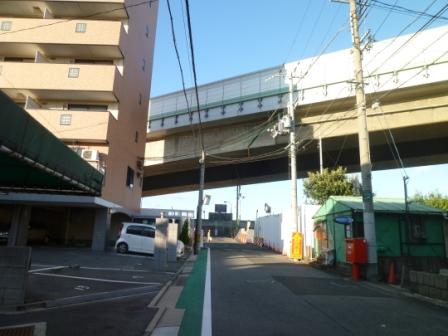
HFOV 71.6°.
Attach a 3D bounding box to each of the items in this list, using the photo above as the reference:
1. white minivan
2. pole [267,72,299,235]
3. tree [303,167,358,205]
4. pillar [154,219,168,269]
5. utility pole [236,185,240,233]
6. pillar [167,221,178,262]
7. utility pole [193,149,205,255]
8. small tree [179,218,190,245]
[{"bbox_3d":[-3.850,3.840,16.450,3.450,1.620,1.500,-2,-13,17],"label":"white minivan"},{"bbox_3d":[3.946,-0.554,20.078,1.900,12.379,0.900,2,-12,0],"label":"pole"},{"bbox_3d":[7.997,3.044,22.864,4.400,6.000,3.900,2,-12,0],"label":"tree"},{"bbox_3d":[-2.140,2.653,10.793,0.360,1.765,0.360,2,-12,0],"label":"pillar"},{"bbox_3d":[2.695,7.380,58.167,0.420,11.005,0.420,2,-12,0],"label":"utility pole"},{"bbox_3d":[-2.249,3.307,13.797,0.360,1.706,0.360,2,-12,0],"label":"pillar"},{"bbox_3d":[-1.608,2.069,19.902,0.360,6.752,0.330,2,-12,0],"label":"utility pole"},{"bbox_3d":[-2.544,4.265,20.309,0.580,1.800,0.580,2,-12,0],"label":"small tree"}]

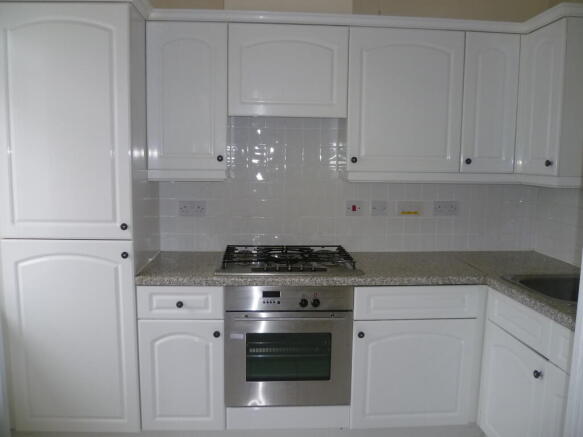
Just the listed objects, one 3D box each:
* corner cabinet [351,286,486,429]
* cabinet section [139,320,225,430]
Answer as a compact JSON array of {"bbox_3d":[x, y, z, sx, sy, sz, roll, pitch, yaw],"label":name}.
[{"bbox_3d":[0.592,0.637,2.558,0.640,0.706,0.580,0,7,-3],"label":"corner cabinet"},{"bbox_3d":[-0.524,0.713,2.490,0.401,0.553,0.540,0,7,-3],"label":"cabinet section"}]

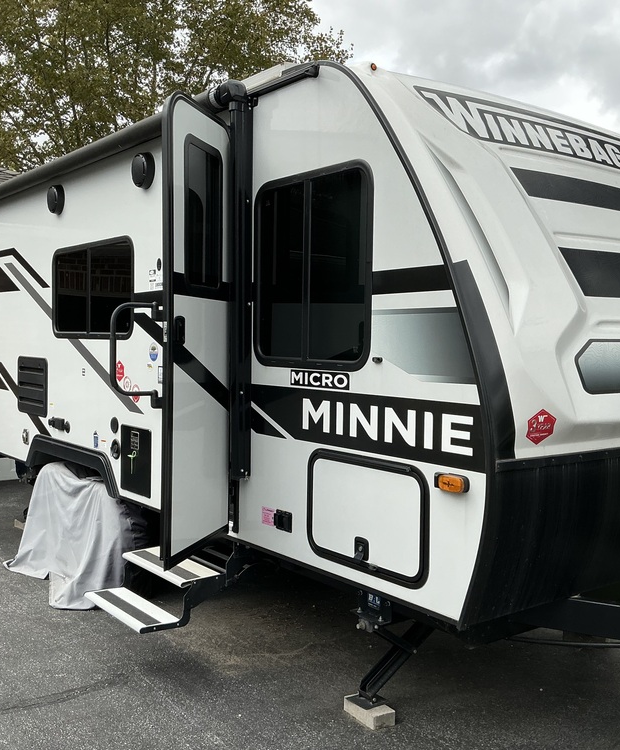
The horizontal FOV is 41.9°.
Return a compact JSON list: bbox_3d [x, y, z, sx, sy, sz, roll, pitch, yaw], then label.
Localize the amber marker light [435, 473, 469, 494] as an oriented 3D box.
[{"bbox_3d":[0.466,0.361,2.670,0.034,0.058,0.132,-1,3,-38],"label":"amber marker light"}]

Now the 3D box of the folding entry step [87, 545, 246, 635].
[{"bbox_3d":[-0.714,0.958,3.990,0.595,0.360,0.650,-1,3,-38],"label":"folding entry step"}]

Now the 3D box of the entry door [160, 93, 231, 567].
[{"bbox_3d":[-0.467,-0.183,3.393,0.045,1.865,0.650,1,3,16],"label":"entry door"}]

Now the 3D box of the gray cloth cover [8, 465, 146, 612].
[{"bbox_3d":[-1.528,0.975,5.172,0.470,0.690,1.480,-1,3,-38],"label":"gray cloth cover"}]

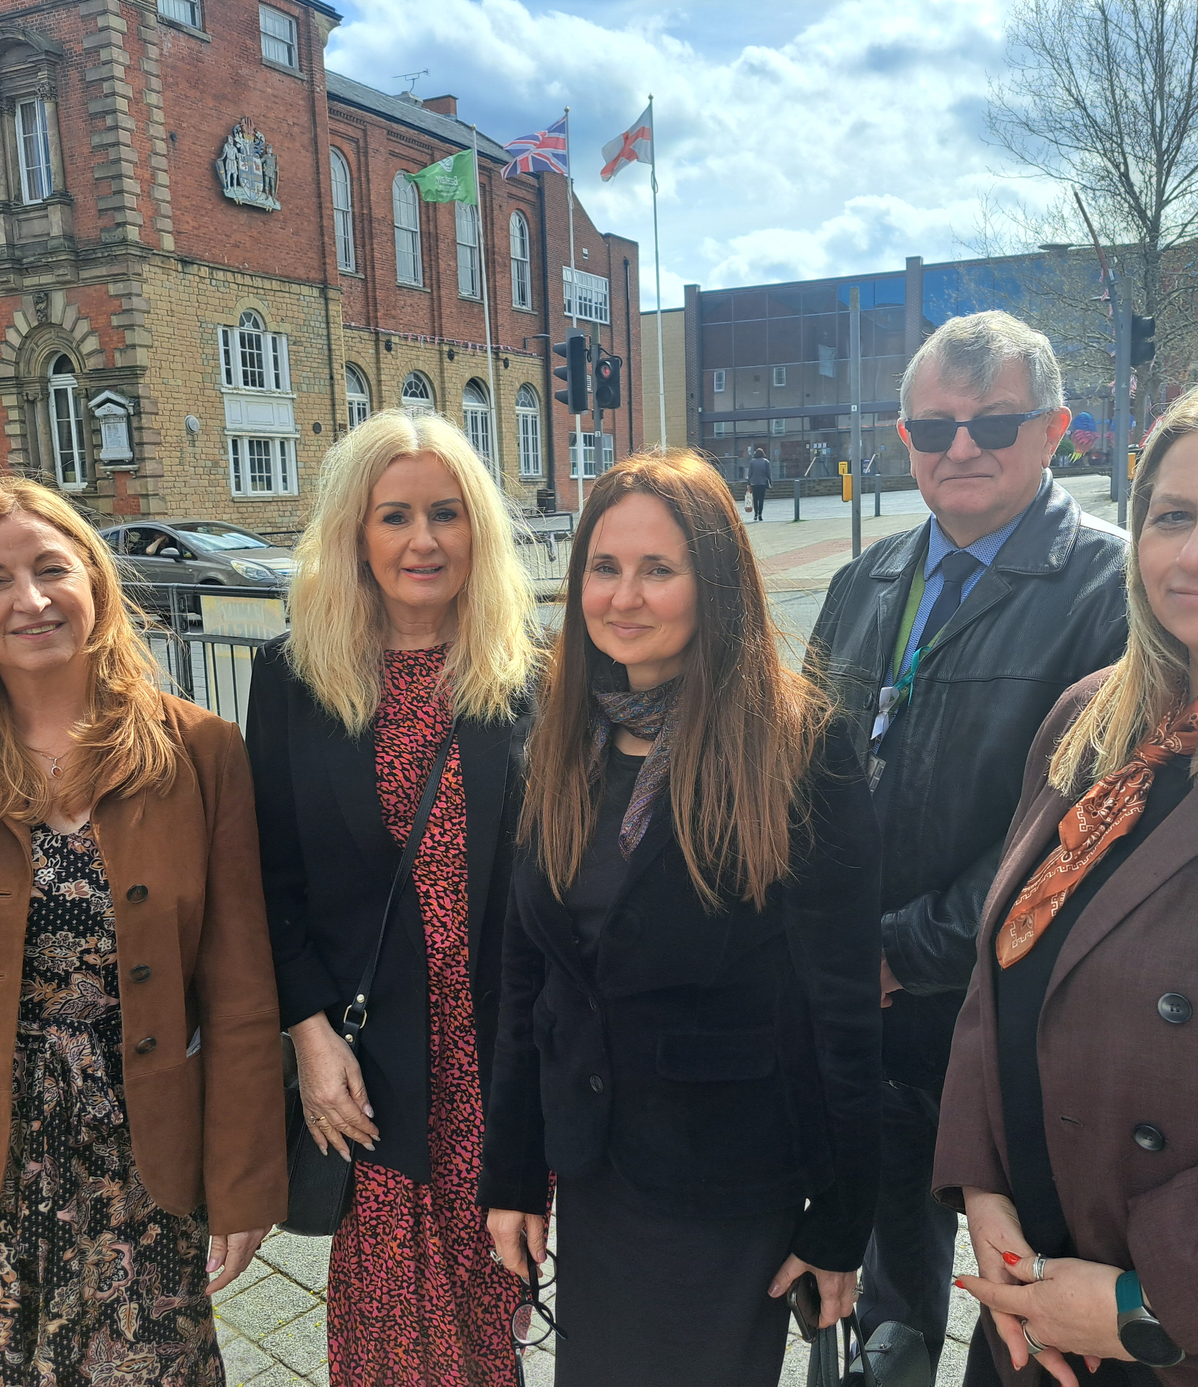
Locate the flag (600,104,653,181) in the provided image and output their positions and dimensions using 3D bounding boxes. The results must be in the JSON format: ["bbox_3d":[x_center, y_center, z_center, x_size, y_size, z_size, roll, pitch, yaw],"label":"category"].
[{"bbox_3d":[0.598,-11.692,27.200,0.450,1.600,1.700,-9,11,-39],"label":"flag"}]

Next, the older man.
[{"bbox_3d":[0.515,0.392,1.750,0.540,1.780,0.360,3,10,29],"label":"older man"}]

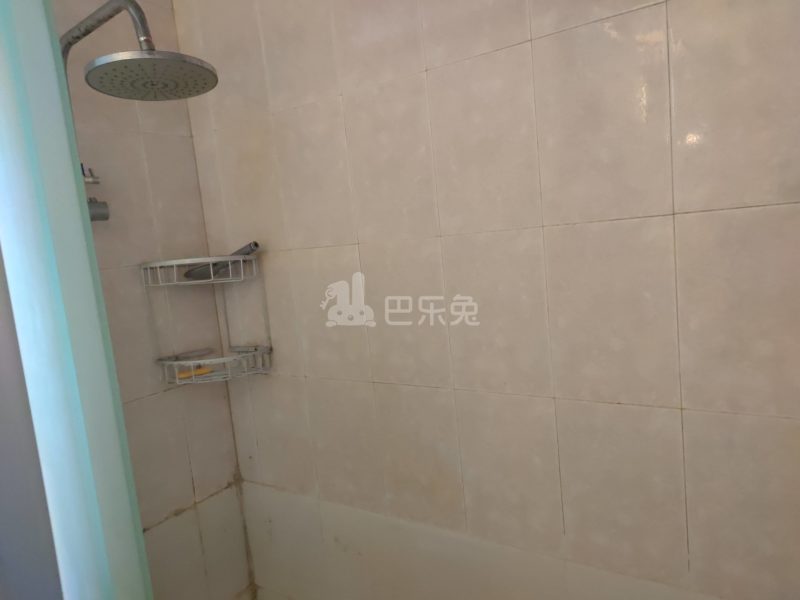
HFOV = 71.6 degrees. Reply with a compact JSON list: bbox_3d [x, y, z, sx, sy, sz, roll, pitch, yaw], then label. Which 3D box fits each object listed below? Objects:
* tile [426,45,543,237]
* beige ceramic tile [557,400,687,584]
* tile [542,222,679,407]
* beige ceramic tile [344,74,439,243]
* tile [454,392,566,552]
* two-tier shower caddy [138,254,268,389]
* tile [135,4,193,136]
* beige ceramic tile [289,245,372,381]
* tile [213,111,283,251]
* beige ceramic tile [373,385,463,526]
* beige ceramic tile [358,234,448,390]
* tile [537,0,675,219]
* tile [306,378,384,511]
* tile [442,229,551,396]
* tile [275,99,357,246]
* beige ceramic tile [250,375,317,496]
[{"bbox_3d":[0.149,-0.273,0.982,0.200,0.300,0.010,-1,8,34],"label":"tile"},{"bbox_3d":[0.374,0.320,0.941,0.200,0.300,0.010,-1,8,34],"label":"beige ceramic tile"},{"bbox_3d":[0.345,0.022,0.907,0.200,0.300,0.010,-1,8,34],"label":"tile"},{"bbox_3d":[-0.018,-0.270,1.096,0.200,0.300,0.010,-1,8,34],"label":"beige ceramic tile"},{"bbox_3d":[0.209,0.323,1.055,0.200,0.300,0.010,-1,8,34],"label":"tile"},{"bbox_3d":[-0.460,0.048,1.360,0.264,0.300,0.180,-7,7,-11],"label":"two-tier shower caddy"},{"bbox_3d":[-0.584,-0.551,1.335,0.010,0.304,0.142,-1,8,34],"label":"tile"},{"bbox_3d":[-0.155,0.031,1.253,0.202,0.304,0.010,-1,8,34],"label":"beige ceramic tile"},{"bbox_3d":[-0.350,-0.264,1.321,0.200,0.300,0.010,-1,8,34],"label":"tile"},{"bbox_3d":[0.041,0.326,1.167,0.200,0.300,0.010,-1,8,34],"label":"beige ceramic tile"},{"bbox_3d":[0.013,0.028,1.140,0.202,0.304,0.010,-1,8,34],"label":"beige ceramic tile"},{"bbox_3d":[0.315,-0.276,0.871,0.200,0.300,0.010,-1,8,34],"label":"tile"},{"bbox_3d":[-0.126,0.329,1.279,0.200,0.300,0.010,-1,8,34],"label":"tile"},{"bbox_3d":[0.181,0.025,1.028,0.202,0.304,0.010,-1,8,34],"label":"tile"},{"bbox_3d":[-0.183,-0.267,1.205,0.200,0.300,0.010,-1,8,34],"label":"tile"},{"bbox_3d":[-0.289,0.333,1.390,0.200,0.300,0.010,-1,8,34],"label":"beige ceramic tile"}]

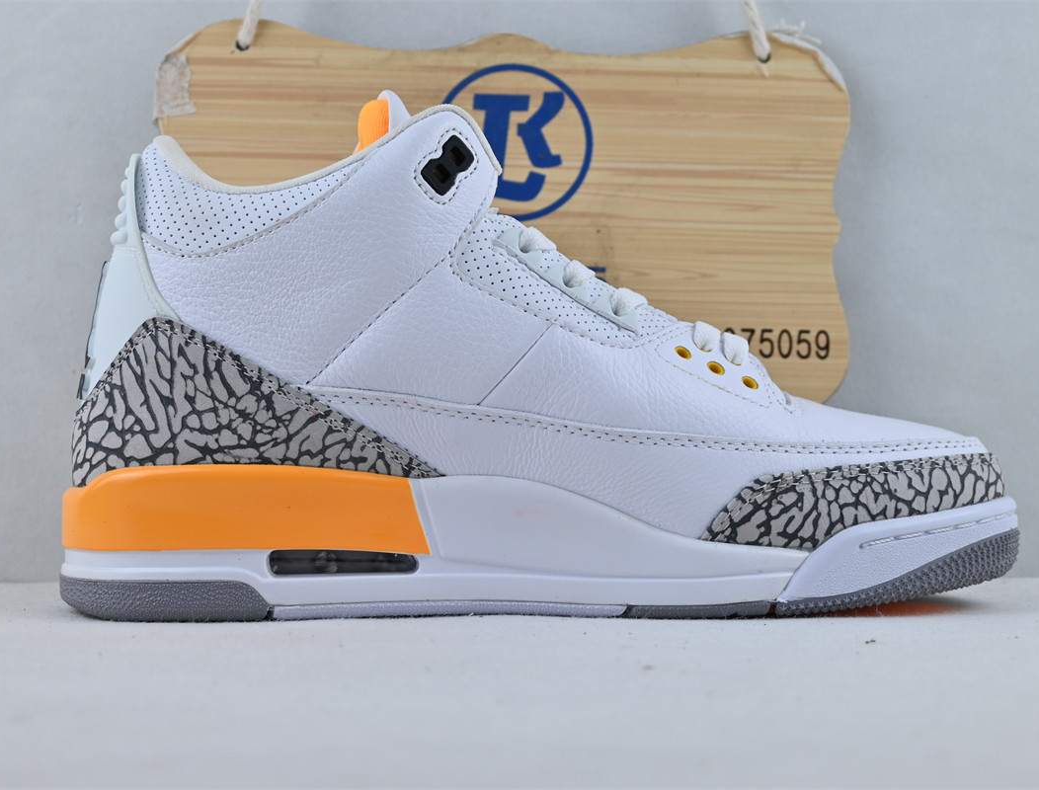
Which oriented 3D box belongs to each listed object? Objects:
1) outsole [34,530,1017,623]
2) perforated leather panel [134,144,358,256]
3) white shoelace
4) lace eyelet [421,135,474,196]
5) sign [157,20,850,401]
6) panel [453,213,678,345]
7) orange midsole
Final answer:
[{"bbox_3d":[0.011,0.053,0.447,0.297,0.026,0.107,0,-2,-5],"label":"outsole"},{"bbox_3d":[-0.080,-0.057,0.414,0.065,0.032,0.022,0,-2,6],"label":"perforated leather panel"},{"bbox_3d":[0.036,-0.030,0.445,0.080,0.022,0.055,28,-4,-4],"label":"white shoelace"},{"bbox_3d":[-0.021,-0.067,0.412,0.011,0.017,0.005,38,-5,-3],"label":"lace eyelet"},{"bbox_3d":[-0.006,-0.073,0.565,0.277,0.153,0.010,0,-2,0],"label":"sign"},{"bbox_3d":[0.013,-0.034,0.420,0.068,0.026,0.025,28,-4,-4],"label":"panel"},{"bbox_3d":[-0.082,0.034,0.438,0.114,0.026,0.083,0,-2,-5],"label":"orange midsole"}]

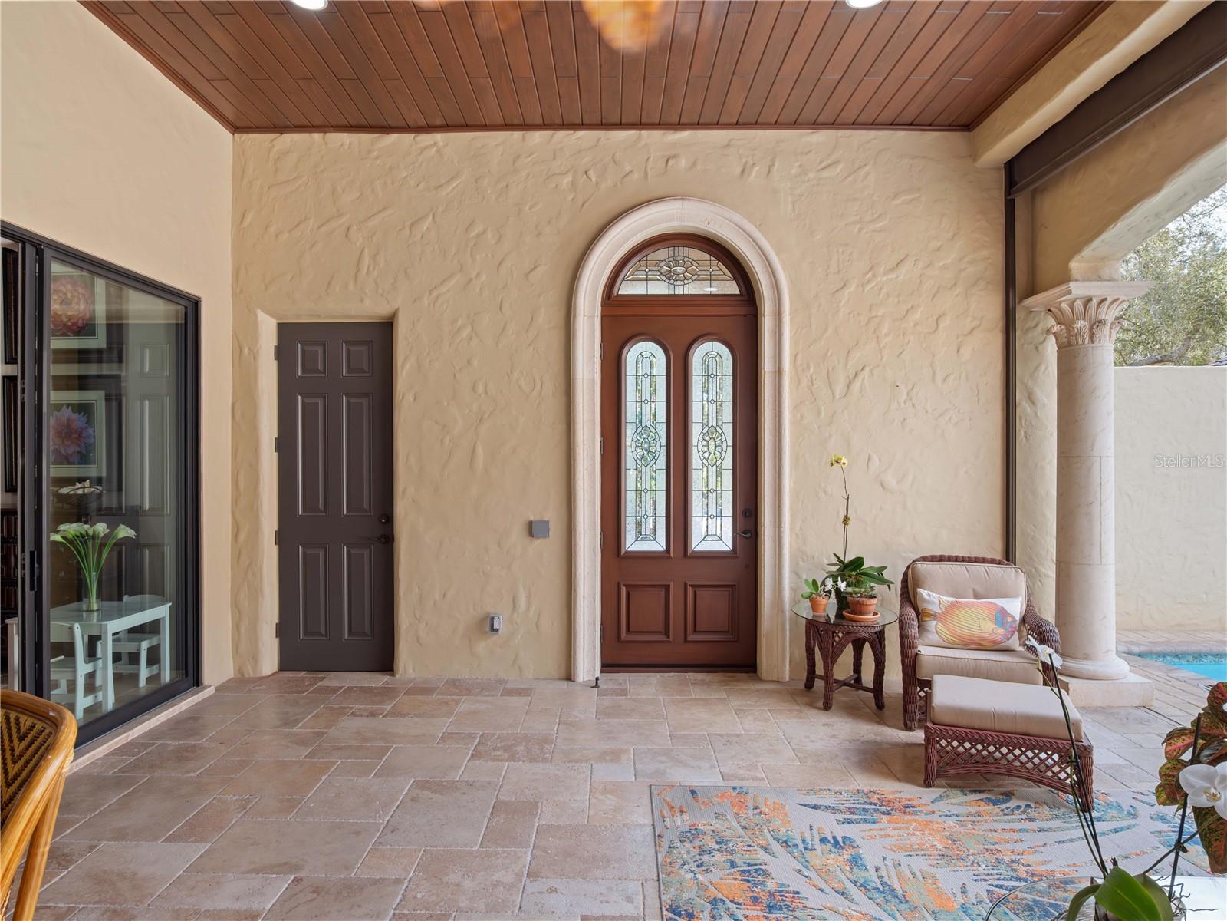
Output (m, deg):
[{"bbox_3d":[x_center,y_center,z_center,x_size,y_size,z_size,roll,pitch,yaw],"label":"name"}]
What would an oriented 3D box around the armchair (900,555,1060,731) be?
[{"bbox_3d":[2.075,1.032,4.100,0.745,0.885,0.820,0,0,23],"label":"armchair"}]

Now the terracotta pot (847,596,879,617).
[{"bbox_3d":[1.500,0.872,4.260,0.185,0.120,0.185,0,0,0],"label":"terracotta pot"}]

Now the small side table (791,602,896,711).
[{"bbox_3d":[1.425,1.207,4.370,0.645,0.535,0.645,0,0,0],"label":"small side table"}]

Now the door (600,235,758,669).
[{"bbox_3d":[0.457,-0.061,4.980,1.100,3.030,0.090,0,0,0],"label":"door"}]

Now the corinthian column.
[{"bbox_3d":[2.990,0.122,4.500,0.480,2.400,0.500,0,0,0],"label":"corinthian column"}]

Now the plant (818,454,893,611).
[{"bbox_3d":[1.510,0.452,4.450,0.460,0.970,0.380,0,0,0],"label":"plant"}]

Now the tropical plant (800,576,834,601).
[{"bbox_3d":[1.258,0.793,4.390,0.200,0.150,0.160,0,0,0],"label":"tropical plant"}]

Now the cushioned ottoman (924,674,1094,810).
[{"bbox_3d":[1.815,1.284,3.325,0.640,0.380,0.520,0,0,23],"label":"cushioned ottoman"}]

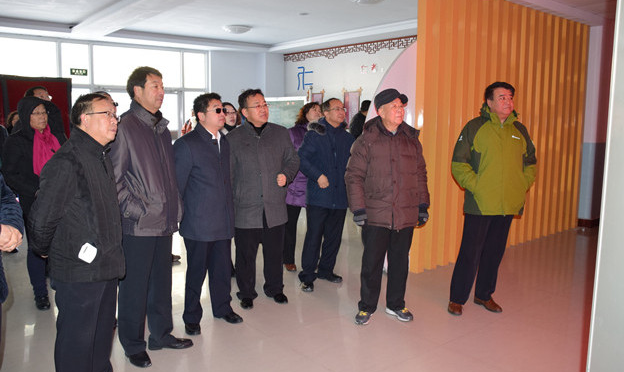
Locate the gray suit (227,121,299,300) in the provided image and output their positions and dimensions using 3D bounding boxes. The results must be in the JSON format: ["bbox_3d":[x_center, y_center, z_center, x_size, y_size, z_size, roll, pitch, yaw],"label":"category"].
[{"bbox_3d":[-0.379,0.206,4.386,0.540,1.463,0.330,-3,8,-24],"label":"gray suit"}]

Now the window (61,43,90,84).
[{"bbox_3d":[-4.682,-2.429,10.659,0.575,0.778,0.080,-6,9,-39],"label":"window"}]

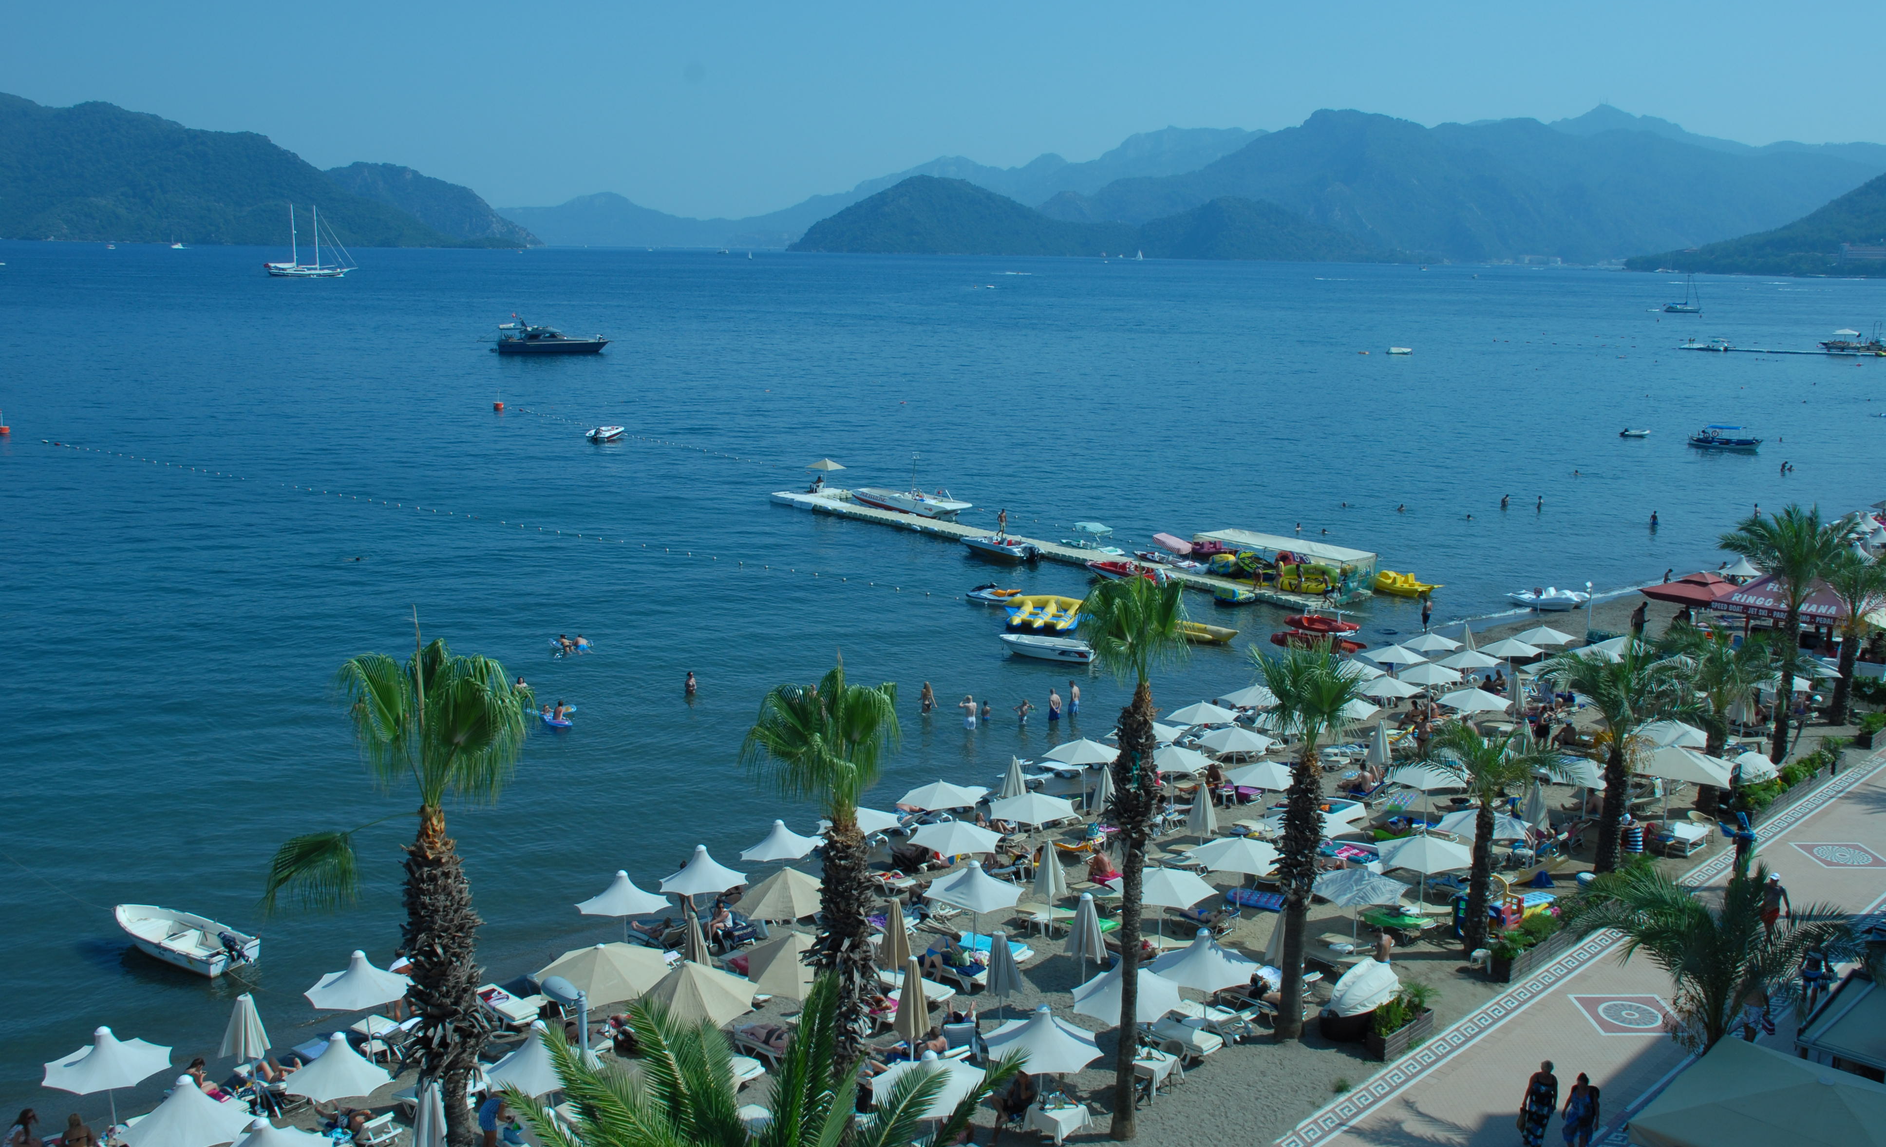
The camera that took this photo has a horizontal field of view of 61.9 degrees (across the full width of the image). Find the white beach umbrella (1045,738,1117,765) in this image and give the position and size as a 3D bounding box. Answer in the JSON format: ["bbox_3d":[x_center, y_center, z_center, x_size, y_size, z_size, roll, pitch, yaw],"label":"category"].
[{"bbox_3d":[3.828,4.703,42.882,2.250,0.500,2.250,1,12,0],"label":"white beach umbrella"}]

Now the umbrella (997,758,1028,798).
[{"bbox_3d":[2.050,6.411,45.346,0.750,2.400,0.750,2,12,3],"label":"umbrella"}]

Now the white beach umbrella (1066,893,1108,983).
[{"bbox_3d":[3.023,7.699,33.201,0.845,2.032,0.845,1,12,0],"label":"white beach umbrella"}]

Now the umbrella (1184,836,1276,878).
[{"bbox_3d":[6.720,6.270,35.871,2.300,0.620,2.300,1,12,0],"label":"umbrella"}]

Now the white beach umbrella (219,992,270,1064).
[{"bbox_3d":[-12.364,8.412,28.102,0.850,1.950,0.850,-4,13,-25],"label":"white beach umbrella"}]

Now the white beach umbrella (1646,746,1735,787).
[{"bbox_3d":[19.379,5.647,41.946,2.500,2.200,2.500,7,13,27],"label":"white beach umbrella"}]

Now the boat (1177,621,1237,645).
[{"bbox_3d":[10.940,2.452,71.370,5.200,0.700,1.100,9,14,34],"label":"boat"}]

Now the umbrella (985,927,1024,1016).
[{"bbox_3d":[1.084,7.929,30.755,0.750,2.000,0.750,2,12,2],"label":"umbrella"}]

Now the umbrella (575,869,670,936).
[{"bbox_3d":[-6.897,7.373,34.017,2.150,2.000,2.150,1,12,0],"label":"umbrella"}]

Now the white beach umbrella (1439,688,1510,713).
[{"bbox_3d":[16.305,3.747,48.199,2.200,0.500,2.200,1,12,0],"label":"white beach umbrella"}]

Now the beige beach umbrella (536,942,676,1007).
[{"bbox_3d":[-6.513,8.080,30.104,2.600,2.100,2.600,-2,12,-13],"label":"beige beach umbrella"}]

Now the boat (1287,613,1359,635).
[{"bbox_3d":[15.229,2.069,63.157,3.000,0.420,0.800,5,12,18],"label":"boat"}]

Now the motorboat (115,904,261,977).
[{"bbox_3d":[-18.014,8.545,37.079,4.250,0.900,1.600,7,13,25],"label":"motorboat"}]

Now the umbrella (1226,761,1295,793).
[{"bbox_3d":[8.628,5.962,42.079,2.150,2.050,2.150,4,12,12],"label":"umbrella"}]

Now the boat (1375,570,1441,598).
[{"bbox_3d":[22.261,0.435,75.579,3.300,0.950,1.650,7,13,27],"label":"boat"}]

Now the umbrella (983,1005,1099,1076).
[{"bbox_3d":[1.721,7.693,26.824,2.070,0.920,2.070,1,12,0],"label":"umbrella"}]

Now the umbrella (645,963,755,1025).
[{"bbox_3d":[-5.009,8.750,30.952,2.750,2.400,2.750,-1,12,-9],"label":"umbrella"}]

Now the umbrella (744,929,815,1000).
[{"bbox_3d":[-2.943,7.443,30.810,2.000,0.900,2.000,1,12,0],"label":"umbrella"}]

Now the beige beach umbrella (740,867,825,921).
[{"bbox_3d":[-3.396,7.368,34.077,2.400,2.100,2.400,0,12,-6],"label":"beige beach umbrella"}]

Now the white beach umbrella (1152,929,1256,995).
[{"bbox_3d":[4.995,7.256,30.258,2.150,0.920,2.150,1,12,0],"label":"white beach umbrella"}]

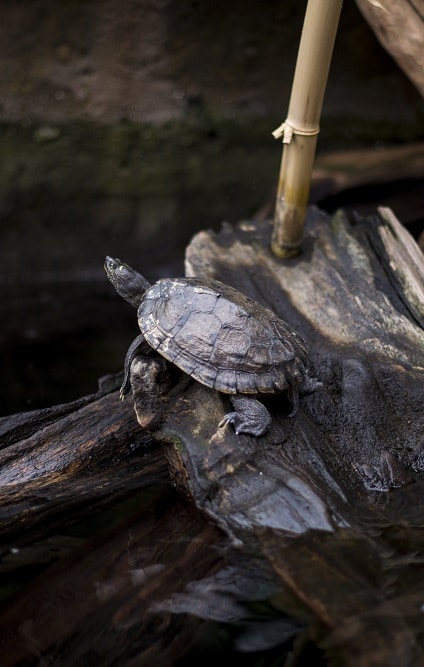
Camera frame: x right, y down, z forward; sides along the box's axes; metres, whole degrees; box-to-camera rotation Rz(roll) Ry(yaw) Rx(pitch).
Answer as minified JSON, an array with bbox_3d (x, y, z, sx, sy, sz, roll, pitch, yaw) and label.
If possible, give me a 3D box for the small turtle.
[{"bbox_3d":[-0.012,-0.004,1.367,0.242,0.100,0.152,33,41,20],"label":"small turtle"}]

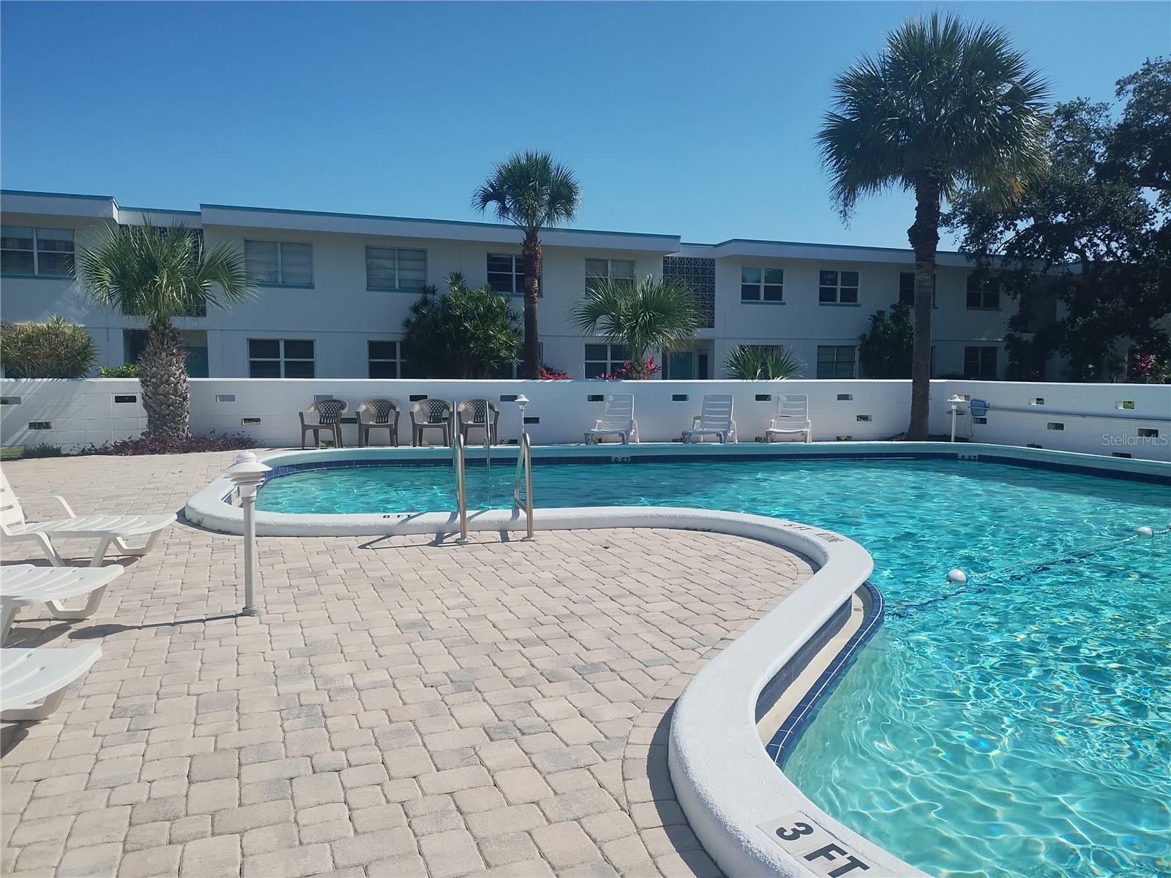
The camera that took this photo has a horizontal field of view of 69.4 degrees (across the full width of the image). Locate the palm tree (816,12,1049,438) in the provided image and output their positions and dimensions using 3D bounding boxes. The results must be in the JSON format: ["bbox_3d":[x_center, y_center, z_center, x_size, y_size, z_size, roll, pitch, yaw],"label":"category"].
[{"bbox_3d":[6.240,-3.751,15.450,4.100,7.650,4.100,0,5,0],"label":"palm tree"}]

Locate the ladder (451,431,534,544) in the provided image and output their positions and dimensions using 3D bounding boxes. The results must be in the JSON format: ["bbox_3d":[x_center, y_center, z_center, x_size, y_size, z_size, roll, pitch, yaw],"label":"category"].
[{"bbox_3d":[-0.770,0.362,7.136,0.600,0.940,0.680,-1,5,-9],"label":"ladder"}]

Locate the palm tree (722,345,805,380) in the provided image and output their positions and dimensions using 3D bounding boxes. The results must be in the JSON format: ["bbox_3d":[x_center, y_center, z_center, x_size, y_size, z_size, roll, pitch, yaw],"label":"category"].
[{"bbox_3d":[3.393,-0.889,16.082,1.600,1.820,1.500,0,5,0],"label":"palm tree"}]

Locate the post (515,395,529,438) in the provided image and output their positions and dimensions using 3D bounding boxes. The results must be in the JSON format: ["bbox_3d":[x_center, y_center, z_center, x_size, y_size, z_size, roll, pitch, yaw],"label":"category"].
[{"bbox_3d":[-1.090,-0.282,14.474,0.250,0.890,0.250,0,5,0],"label":"post"}]

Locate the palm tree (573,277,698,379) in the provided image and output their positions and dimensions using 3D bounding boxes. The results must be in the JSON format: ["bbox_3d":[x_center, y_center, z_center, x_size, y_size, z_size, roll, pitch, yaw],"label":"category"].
[{"bbox_3d":[0.907,-1.525,15.828,2.350,3.130,2.300,0,5,0],"label":"palm tree"}]

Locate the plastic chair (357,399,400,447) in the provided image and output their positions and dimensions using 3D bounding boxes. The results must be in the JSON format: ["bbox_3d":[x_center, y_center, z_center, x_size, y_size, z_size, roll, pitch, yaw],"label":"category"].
[{"bbox_3d":[-3.500,-0.252,14.430,0.680,0.830,0.630,-1,5,-9],"label":"plastic chair"}]

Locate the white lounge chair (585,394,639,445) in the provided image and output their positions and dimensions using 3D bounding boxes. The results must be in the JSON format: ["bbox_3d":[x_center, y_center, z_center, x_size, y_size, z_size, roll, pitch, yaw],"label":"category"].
[{"bbox_3d":[0.475,-0.306,14.476,0.700,0.930,1.550,1,5,10],"label":"white lounge chair"}]

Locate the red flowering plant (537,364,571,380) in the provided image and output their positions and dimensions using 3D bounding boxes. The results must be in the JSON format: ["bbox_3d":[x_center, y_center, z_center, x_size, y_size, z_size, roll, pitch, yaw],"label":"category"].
[{"bbox_3d":[-0.689,-0.766,16.996,0.850,1.420,0.800,0,5,0],"label":"red flowering plant"}]

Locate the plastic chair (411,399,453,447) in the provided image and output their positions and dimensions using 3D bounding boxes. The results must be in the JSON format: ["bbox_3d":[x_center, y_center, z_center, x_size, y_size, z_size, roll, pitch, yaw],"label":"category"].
[{"bbox_3d":[-2.570,-0.238,14.307,0.680,0.830,0.620,0,5,-3],"label":"plastic chair"}]

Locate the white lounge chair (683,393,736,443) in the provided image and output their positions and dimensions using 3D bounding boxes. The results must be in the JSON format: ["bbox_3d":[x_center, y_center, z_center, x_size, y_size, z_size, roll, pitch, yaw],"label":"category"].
[{"bbox_3d":[2.190,-0.323,14.801,0.700,0.920,1.450,1,5,17],"label":"white lounge chair"}]

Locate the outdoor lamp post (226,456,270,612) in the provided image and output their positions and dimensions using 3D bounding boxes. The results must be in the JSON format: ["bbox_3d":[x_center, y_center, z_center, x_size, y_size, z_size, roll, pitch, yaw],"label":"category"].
[{"bbox_3d":[-1.831,0.513,4.583,0.245,0.885,0.245,0,5,0],"label":"outdoor lamp post"}]

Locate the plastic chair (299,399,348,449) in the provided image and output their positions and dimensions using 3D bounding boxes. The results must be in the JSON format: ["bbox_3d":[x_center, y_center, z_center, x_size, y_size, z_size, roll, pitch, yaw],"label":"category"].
[{"bbox_3d":[-4.360,-0.236,14.277,0.680,0.830,0.620,0,5,5],"label":"plastic chair"}]

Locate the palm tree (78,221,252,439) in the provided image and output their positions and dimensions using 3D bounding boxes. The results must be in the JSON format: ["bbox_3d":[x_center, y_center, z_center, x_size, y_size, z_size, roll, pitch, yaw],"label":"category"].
[{"bbox_3d":[-6.717,-1.604,13.513,2.600,3.680,2.500,-2,5,-26],"label":"palm tree"}]

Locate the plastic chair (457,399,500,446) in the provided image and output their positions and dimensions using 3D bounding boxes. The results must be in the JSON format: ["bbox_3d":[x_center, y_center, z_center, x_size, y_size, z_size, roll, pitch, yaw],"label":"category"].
[{"bbox_3d":[-1.810,-0.244,14.376,0.680,0.830,0.620,0,5,-4],"label":"plastic chair"}]

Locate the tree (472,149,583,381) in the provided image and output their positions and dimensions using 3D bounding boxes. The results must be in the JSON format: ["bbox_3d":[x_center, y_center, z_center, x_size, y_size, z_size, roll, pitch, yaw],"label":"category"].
[{"bbox_3d":[-1.400,-3.594,20.378,2.600,6.550,2.600,0,5,0],"label":"tree"}]

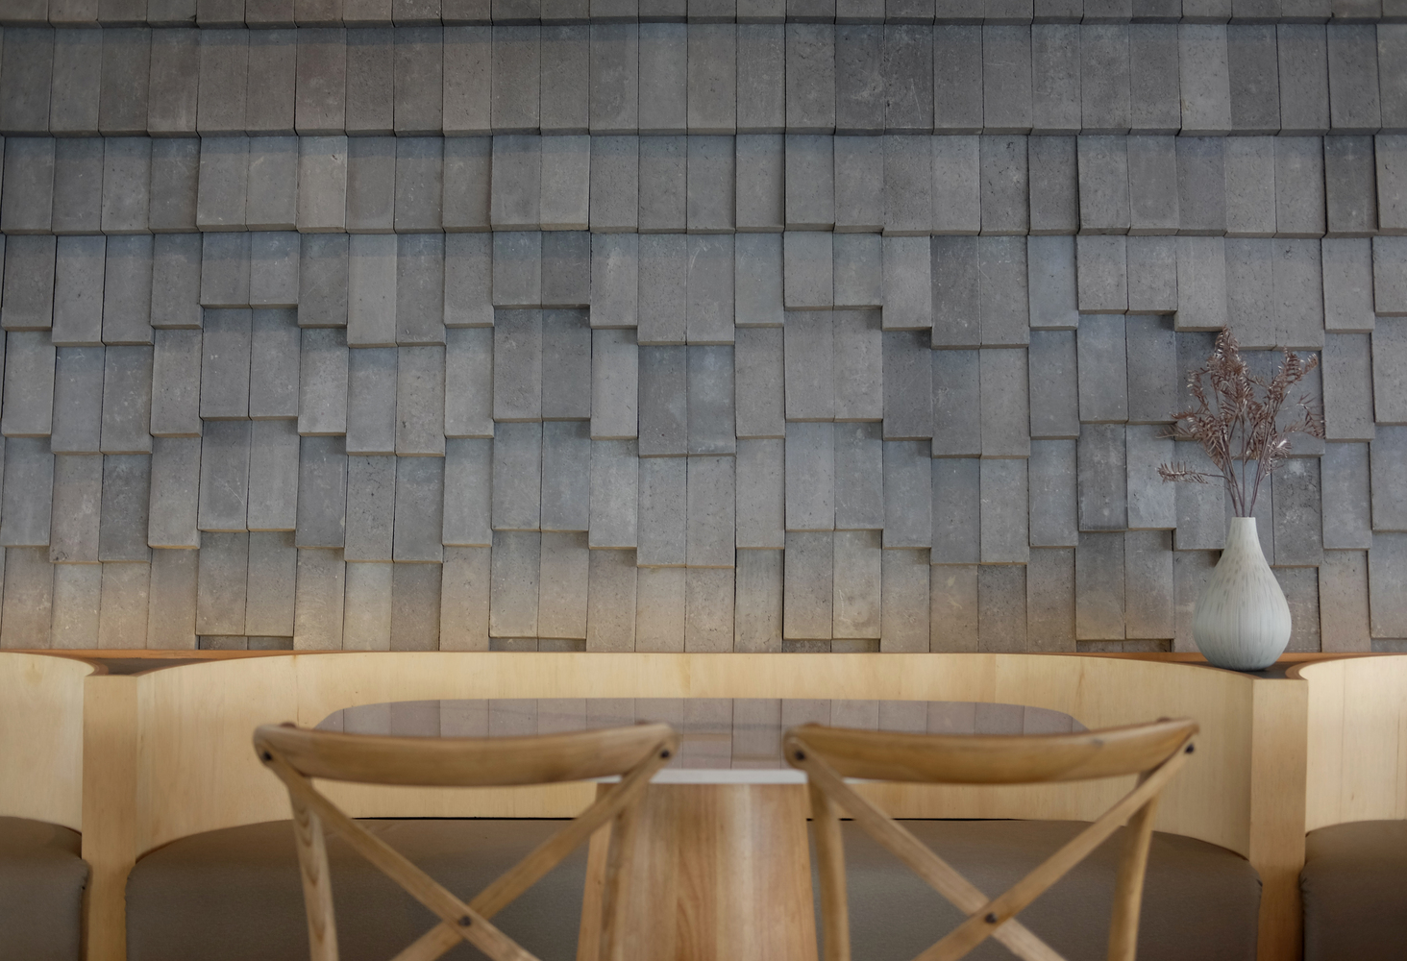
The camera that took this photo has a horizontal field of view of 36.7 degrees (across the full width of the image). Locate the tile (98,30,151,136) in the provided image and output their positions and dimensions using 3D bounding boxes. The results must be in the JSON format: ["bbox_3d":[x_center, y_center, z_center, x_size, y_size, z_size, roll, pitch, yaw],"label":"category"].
[{"bbox_3d":[-1.128,-0.780,4.160,0.096,0.210,0.040,0,-8,0],"label":"tile"}]

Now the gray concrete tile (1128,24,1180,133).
[{"bbox_3d":[0.880,-0.785,4.159,0.095,0.215,0.043,0,-9,0],"label":"gray concrete tile"}]

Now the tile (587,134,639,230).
[{"bbox_3d":[-0.181,-0.620,4.356,0.099,0.215,0.043,0,-7,1],"label":"tile"}]

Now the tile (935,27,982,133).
[{"bbox_3d":[0.517,-0.826,4.330,0.099,0.230,0.043,0,-7,1],"label":"tile"}]

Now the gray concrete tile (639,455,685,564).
[{"bbox_3d":[-0.084,0.057,4.366,0.099,0.240,0.042,0,-9,0],"label":"gray concrete tile"}]

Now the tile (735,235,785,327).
[{"bbox_3d":[0.117,-0.421,4.348,0.099,0.215,0.042,0,-9,0],"label":"tile"}]

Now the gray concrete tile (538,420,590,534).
[{"bbox_3d":[-0.277,-0.009,4.261,0.098,0.225,0.037,0,-6,0],"label":"gray concrete tile"}]

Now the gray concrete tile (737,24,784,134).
[{"bbox_3d":[0.112,-0.787,4.160,0.096,0.210,0.040,0,-8,0],"label":"gray concrete tile"}]

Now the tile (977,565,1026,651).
[{"bbox_3d":[0.614,0.287,4.371,0.099,0.222,0.043,0,-7,1],"label":"tile"}]

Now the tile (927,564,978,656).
[{"bbox_3d":[0.516,0.287,4.373,0.099,0.222,0.043,0,-7,1],"label":"tile"}]

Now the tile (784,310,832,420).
[{"bbox_3d":[0.209,-0.223,4.179,0.095,0.215,0.043,0,-9,0],"label":"tile"}]

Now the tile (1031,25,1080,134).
[{"bbox_3d":[0.717,-0.821,4.343,0.100,0.222,0.044,0,-8,0],"label":"tile"}]

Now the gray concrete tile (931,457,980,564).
[{"bbox_3d":[0.493,0.060,4.189,0.095,0.215,0.043,0,-9,0],"label":"gray concrete tile"}]

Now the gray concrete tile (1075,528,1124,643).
[{"bbox_3d":[0.779,0.207,4.194,0.096,0.215,0.040,0,-6,0],"label":"gray concrete tile"}]

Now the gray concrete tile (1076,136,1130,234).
[{"bbox_3d":[0.782,-0.586,4.165,0.096,0.197,0.040,0,-8,0],"label":"gray concrete tile"}]

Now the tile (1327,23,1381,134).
[{"bbox_3d":[1.323,-0.820,4.338,0.100,0.222,0.044,0,-8,0],"label":"tile"}]

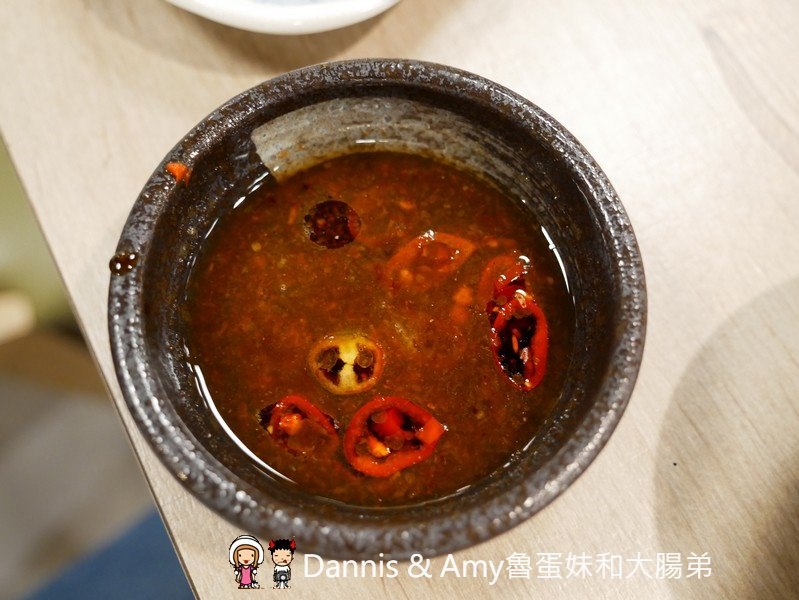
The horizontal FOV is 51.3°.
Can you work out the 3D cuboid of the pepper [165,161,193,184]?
[{"bbox_3d":[-0.037,-0.021,0.141,0.004,0.002,0.004,0,70,0],"label":"pepper"}]

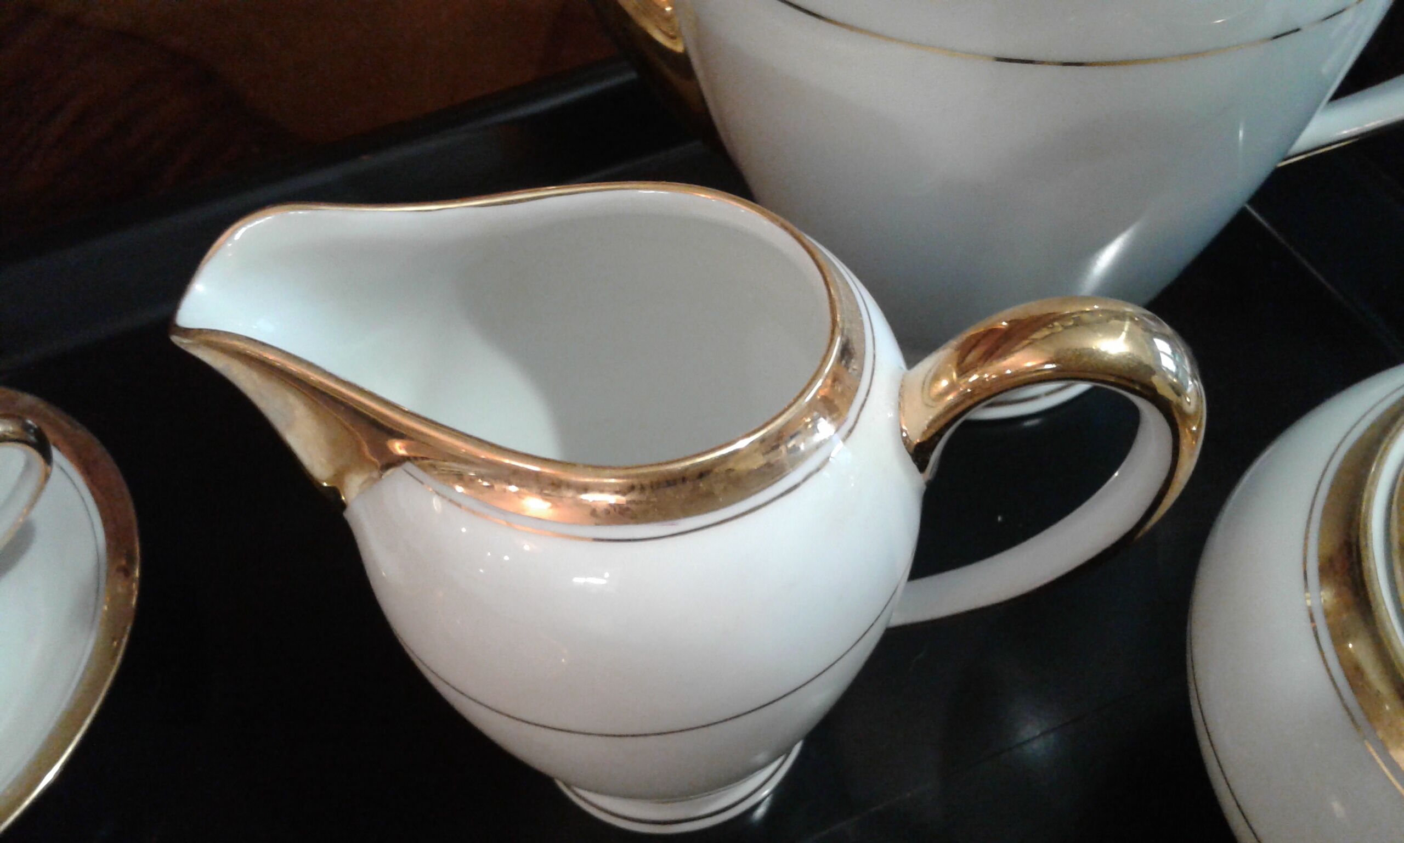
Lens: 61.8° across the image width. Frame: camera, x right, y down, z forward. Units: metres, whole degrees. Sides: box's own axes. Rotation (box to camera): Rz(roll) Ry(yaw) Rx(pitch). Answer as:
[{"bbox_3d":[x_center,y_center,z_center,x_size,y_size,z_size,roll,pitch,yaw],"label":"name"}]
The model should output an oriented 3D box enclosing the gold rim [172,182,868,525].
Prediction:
[{"bbox_3d":[-0.022,-0.009,0.143,0.083,0.029,0.058,-3,47,1],"label":"gold rim"}]

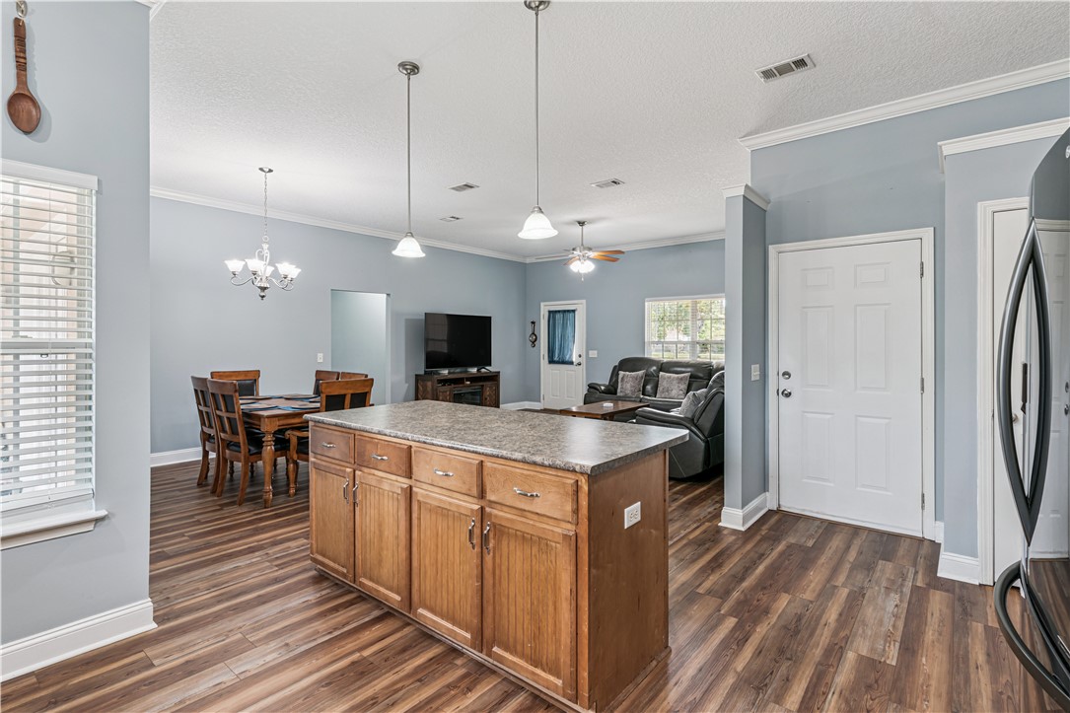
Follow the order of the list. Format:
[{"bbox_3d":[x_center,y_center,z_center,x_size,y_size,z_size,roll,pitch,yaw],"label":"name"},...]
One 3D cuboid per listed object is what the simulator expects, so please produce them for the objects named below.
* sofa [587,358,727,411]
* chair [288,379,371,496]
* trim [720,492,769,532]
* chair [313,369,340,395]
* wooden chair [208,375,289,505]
[{"bbox_3d":[1.942,0.607,7.592,2.300,1.070,1.000,1,1,39],"label":"sofa"},{"bbox_3d":[-1.771,0.710,4.354,0.620,1.030,0.540,1,1,39],"label":"chair"},{"bbox_3d":[1.609,1.167,3.883,0.185,0.138,0.580,1,2,39],"label":"trim"},{"bbox_3d":[-2.468,0.682,5.417,0.500,1.030,0.600,1,1,39],"label":"chair"},{"bbox_3d":[-2.437,0.705,4.444,0.490,1.030,0.600,1,2,36],"label":"wooden chair"}]

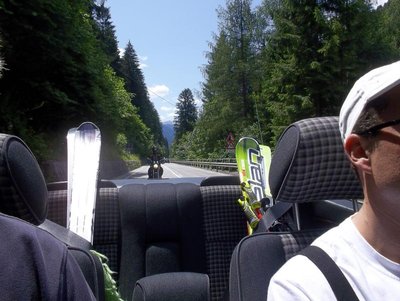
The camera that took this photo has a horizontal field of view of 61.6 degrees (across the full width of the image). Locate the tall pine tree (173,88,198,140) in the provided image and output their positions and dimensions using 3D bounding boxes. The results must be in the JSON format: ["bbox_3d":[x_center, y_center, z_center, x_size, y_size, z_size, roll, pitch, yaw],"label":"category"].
[{"bbox_3d":[-4.200,-7.200,98.000,7.800,22.500,7.800,0,-1,-8],"label":"tall pine tree"}]

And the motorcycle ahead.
[{"bbox_3d":[-1.880,0.970,14.800,0.850,1.200,2.200,0,-1,-8],"label":"motorcycle ahead"}]

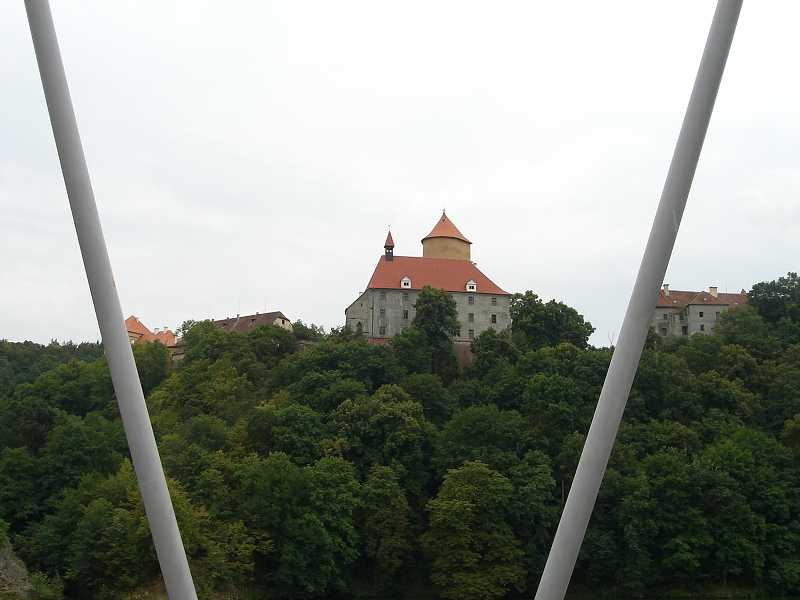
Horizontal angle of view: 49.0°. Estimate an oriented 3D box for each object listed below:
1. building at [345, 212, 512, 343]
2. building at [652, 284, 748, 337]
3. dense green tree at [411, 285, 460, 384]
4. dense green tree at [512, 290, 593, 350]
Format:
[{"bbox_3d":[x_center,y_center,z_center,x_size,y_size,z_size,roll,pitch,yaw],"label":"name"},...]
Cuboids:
[{"bbox_3d":[6.210,-4.100,209.000,34.500,32.000,24.000,3,-9,-17],"label":"building"},{"bbox_3d":[81.020,3.420,238.000,26.000,14.500,15.000,2,-9,-10],"label":"building"},{"bbox_3d":[7.470,7.580,188.000,10.700,20.500,10.200,0,-9,0],"label":"dense green tree"},{"bbox_3d":[36.340,5.470,212.000,19.000,15.500,16.000,0,-9,0],"label":"dense green tree"}]

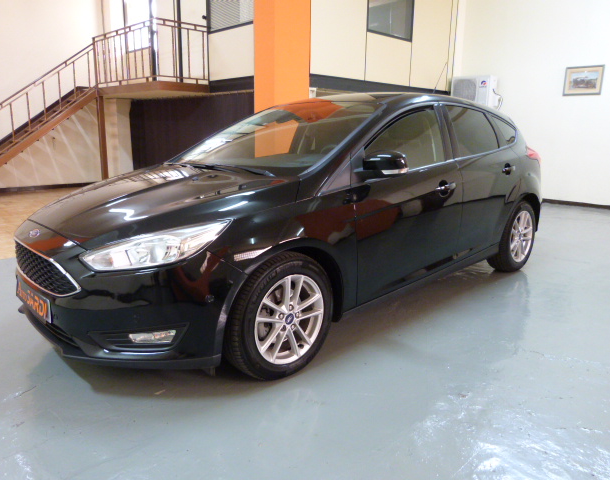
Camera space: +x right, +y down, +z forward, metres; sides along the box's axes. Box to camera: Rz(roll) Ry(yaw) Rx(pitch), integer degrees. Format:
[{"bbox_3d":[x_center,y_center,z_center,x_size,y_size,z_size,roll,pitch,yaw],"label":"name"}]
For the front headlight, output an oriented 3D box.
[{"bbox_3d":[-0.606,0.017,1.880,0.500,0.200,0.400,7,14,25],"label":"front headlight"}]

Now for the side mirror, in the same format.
[{"bbox_3d":[0.402,-0.386,2.329,0.155,0.135,0.215,-11,18,-43],"label":"side mirror"}]

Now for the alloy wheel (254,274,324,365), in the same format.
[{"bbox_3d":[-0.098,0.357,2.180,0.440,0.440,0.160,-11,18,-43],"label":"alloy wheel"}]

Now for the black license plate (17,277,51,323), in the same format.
[{"bbox_3d":[-1.264,0.273,2.134,0.020,0.115,0.520,-11,18,-43],"label":"black license plate"}]

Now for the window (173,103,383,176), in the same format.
[{"bbox_3d":[-0.245,-0.657,2.916,1.380,0.150,0.930,14,44,45],"label":"window"}]

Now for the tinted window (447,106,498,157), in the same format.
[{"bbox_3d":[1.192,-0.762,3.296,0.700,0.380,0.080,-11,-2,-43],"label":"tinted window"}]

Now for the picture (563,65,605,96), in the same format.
[{"bbox_3d":[4.667,-2.661,7.741,0.570,0.462,0.030,12,17,41],"label":"picture"}]

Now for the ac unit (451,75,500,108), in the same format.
[{"bbox_3d":[3.179,-2.778,8.755,0.740,0.550,0.320,12,17,41],"label":"ac unit"}]

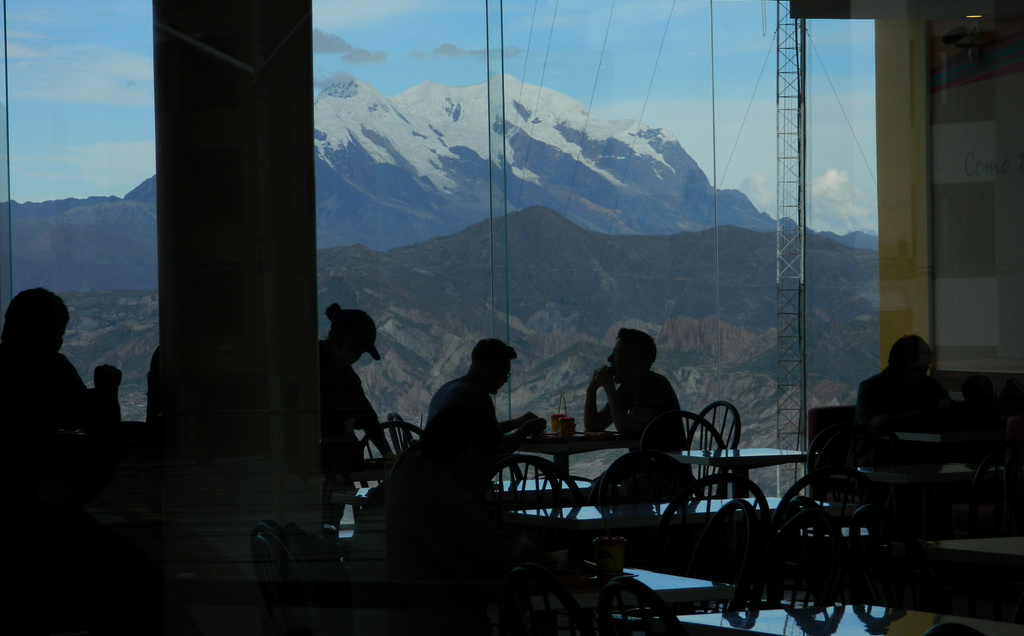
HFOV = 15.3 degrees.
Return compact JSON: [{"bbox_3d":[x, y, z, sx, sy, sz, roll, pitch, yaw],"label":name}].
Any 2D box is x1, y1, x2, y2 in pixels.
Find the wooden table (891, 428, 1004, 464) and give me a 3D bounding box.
[{"bbox_3d":[2.379,0.979,20.424,0.633,0.750,0.633,-1,1,-28],"label":"wooden table"}]

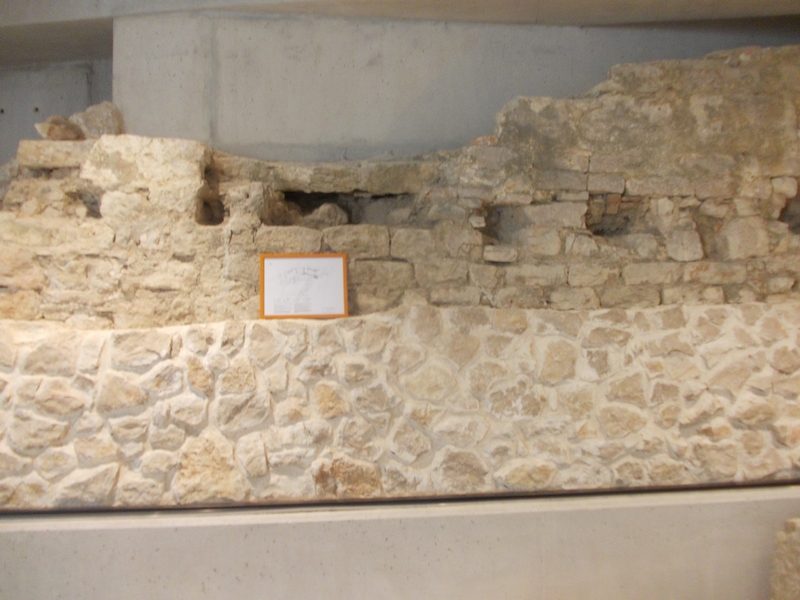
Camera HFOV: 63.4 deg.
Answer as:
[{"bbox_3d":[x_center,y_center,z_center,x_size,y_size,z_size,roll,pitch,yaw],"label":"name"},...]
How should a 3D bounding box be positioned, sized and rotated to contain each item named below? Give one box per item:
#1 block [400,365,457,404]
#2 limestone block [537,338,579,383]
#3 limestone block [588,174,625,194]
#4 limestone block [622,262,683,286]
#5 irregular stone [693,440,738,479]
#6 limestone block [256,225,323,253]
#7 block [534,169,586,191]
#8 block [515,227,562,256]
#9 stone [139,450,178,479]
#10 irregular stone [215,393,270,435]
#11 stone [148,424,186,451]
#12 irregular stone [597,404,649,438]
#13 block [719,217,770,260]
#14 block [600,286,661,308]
[{"bbox_3d":[0.145,0.447,3.549,0.298,0.201,0.171,0,2,-6],"label":"block"},{"bbox_3d":[0.862,0.329,3.634,0.232,0.239,0.160,-1,3,-4],"label":"limestone block"},{"bbox_3d":[1.165,-0.657,3.736,0.209,0.111,0.160,0,2,-6],"label":"limestone block"},{"bbox_3d":[1.301,-0.131,3.453,0.330,0.125,0.180,0,-1,-7],"label":"limestone block"},{"bbox_3d":[1.612,0.815,3.374,0.238,0.199,0.160,-1,-3,-4],"label":"irregular stone"},{"bbox_3d":[-0.610,-0.326,3.587,0.357,0.148,0.200,-1,3,-4],"label":"limestone block"},{"bbox_3d":[0.862,-0.647,3.476,0.269,0.112,0.160,0,-1,-6],"label":"block"},{"bbox_3d":[0.731,-0.307,3.503,0.253,0.157,0.180,-1,-3,-4],"label":"block"},{"bbox_3d":[-1.106,0.752,3.018,0.167,0.127,0.130,0,-1,-7],"label":"stone"},{"bbox_3d":[-0.771,0.559,3.188,0.255,0.197,0.160,0,-1,-6],"label":"irregular stone"},{"bbox_3d":[-1.125,0.665,3.130,0.177,0.120,0.120,0,-1,-6],"label":"stone"},{"bbox_3d":[1.241,0.674,3.681,0.282,0.188,0.160,-1,3,-4],"label":"irregular stone"},{"bbox_3d":[1.980,-0.359,3.822,0.307,0.248,0.200,-1,3,-4],"label":"block"},{"bbox_3d":[1.181,-0.012,3.436,0.327,0.114,0.180,0,-1,-7],"label":"block"}]

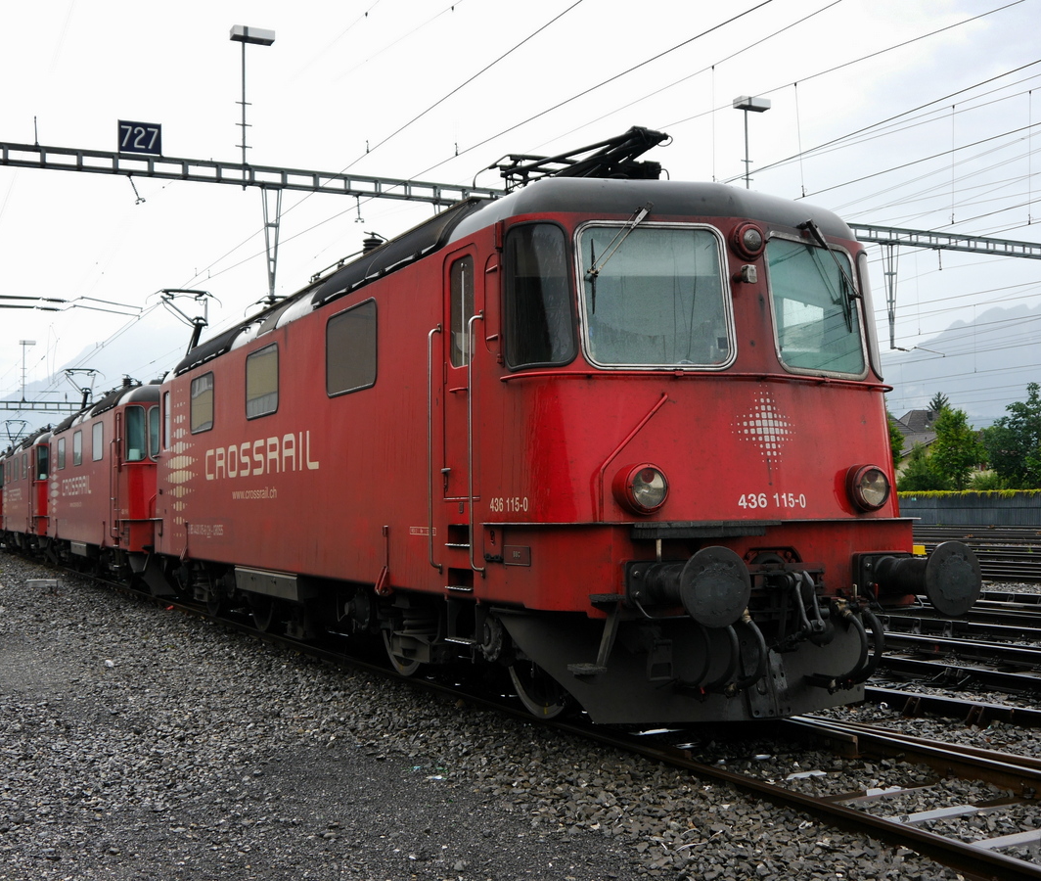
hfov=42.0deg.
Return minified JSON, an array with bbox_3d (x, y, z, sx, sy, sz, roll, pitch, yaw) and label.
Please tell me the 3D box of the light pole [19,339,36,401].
[{"bbox_3d":[-26.534,-3.725,73.000,0.820,3.343,0.400,1,-3,-25],"label":"light pole"}]

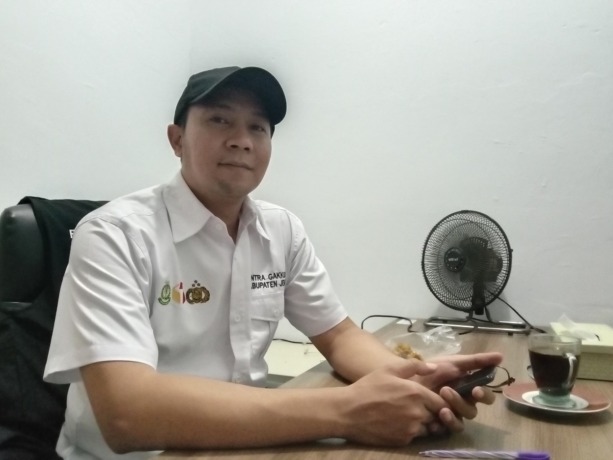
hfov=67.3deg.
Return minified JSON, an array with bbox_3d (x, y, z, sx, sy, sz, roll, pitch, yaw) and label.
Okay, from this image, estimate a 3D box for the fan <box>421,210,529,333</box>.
[{"bbox_3d":[0.480,0.120,1.335,0.210,0.345,0.300,3,-5,-43],"label":"fan"}]

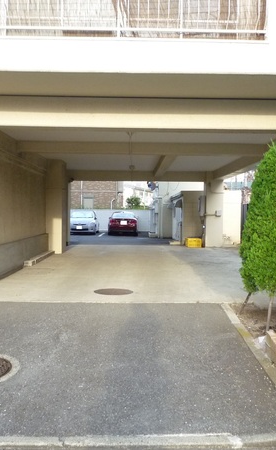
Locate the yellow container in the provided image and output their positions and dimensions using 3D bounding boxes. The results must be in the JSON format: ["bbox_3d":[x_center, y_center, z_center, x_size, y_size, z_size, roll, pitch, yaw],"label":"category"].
[{"bbox_3d":[2.147,0.691,16.738,0.510,0.330,0.380,0,2,-11],"label":"yellow container"}]

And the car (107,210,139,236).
[{"bbox_3d":[-0.895,-0.134,28.413,1.800,1.450,4.750,1,2,0],"label":"car"}]

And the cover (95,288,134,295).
[{"bbox_3d":[-0.404,1.105,7.118,0.645,0.030,0.645,1,2,0],"label":"cover"}]

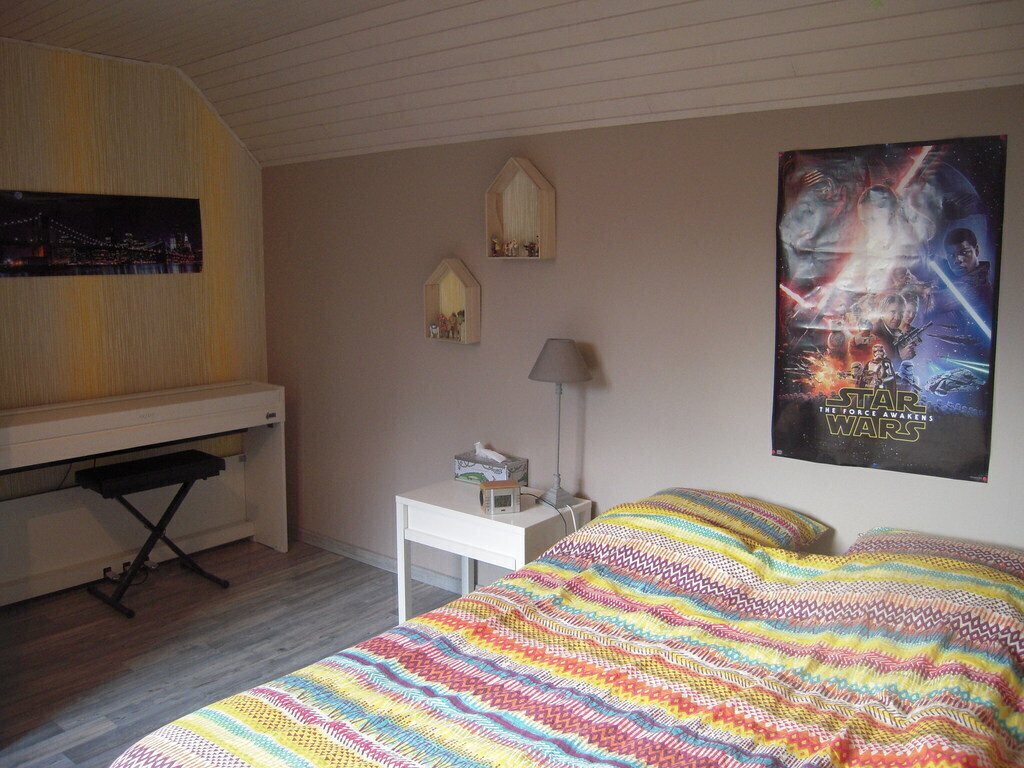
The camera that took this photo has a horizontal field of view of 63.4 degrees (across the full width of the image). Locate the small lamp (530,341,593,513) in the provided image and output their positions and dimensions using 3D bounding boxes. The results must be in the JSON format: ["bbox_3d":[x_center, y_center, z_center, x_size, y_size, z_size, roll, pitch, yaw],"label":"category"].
[{"bbox_3d":[0.165,0.136,2.936,0.222,0.589,0.222,0,8,0],"label":"small lamp"}]

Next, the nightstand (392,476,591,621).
[{"bbox_3d":[-0.070,0.682,3.063,0.590,0.532,0.405,7,10,37],"label":"nightstand"}]

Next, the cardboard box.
[{"bbox_3d":[-0.084,0.343,3.217,0.258,0.095,0.120,7,10,37],"label":"cardboard box"}]

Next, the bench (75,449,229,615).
[{"bbox_3d":[-1.502,0.607,3.499,0.420,0.535,0.520,7,10,37],"label":"bench"}]

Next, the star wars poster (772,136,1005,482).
[{"bbox_3d":[1.035,-0.208,2.341,0.598,0.910,0.020,7,10,37],"label":"star wars poster"}]

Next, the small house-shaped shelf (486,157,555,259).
[{"bbox_3d":[0.038,-0.635,3.005,0.236,0.356,0.102,7,10,37],"label":"small house-shaped shelf"}]

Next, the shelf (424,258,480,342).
[{"bbox_3d":[-0.233,-0.329,3.268,0.210,0.322,0.090,7,10,37],"label":"shelf"}]

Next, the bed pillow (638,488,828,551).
[{"bbox_3d":[0.550,0.464,2.482,0.650,0.165,0.460,7,10,37],"label":"bed pillow"}]

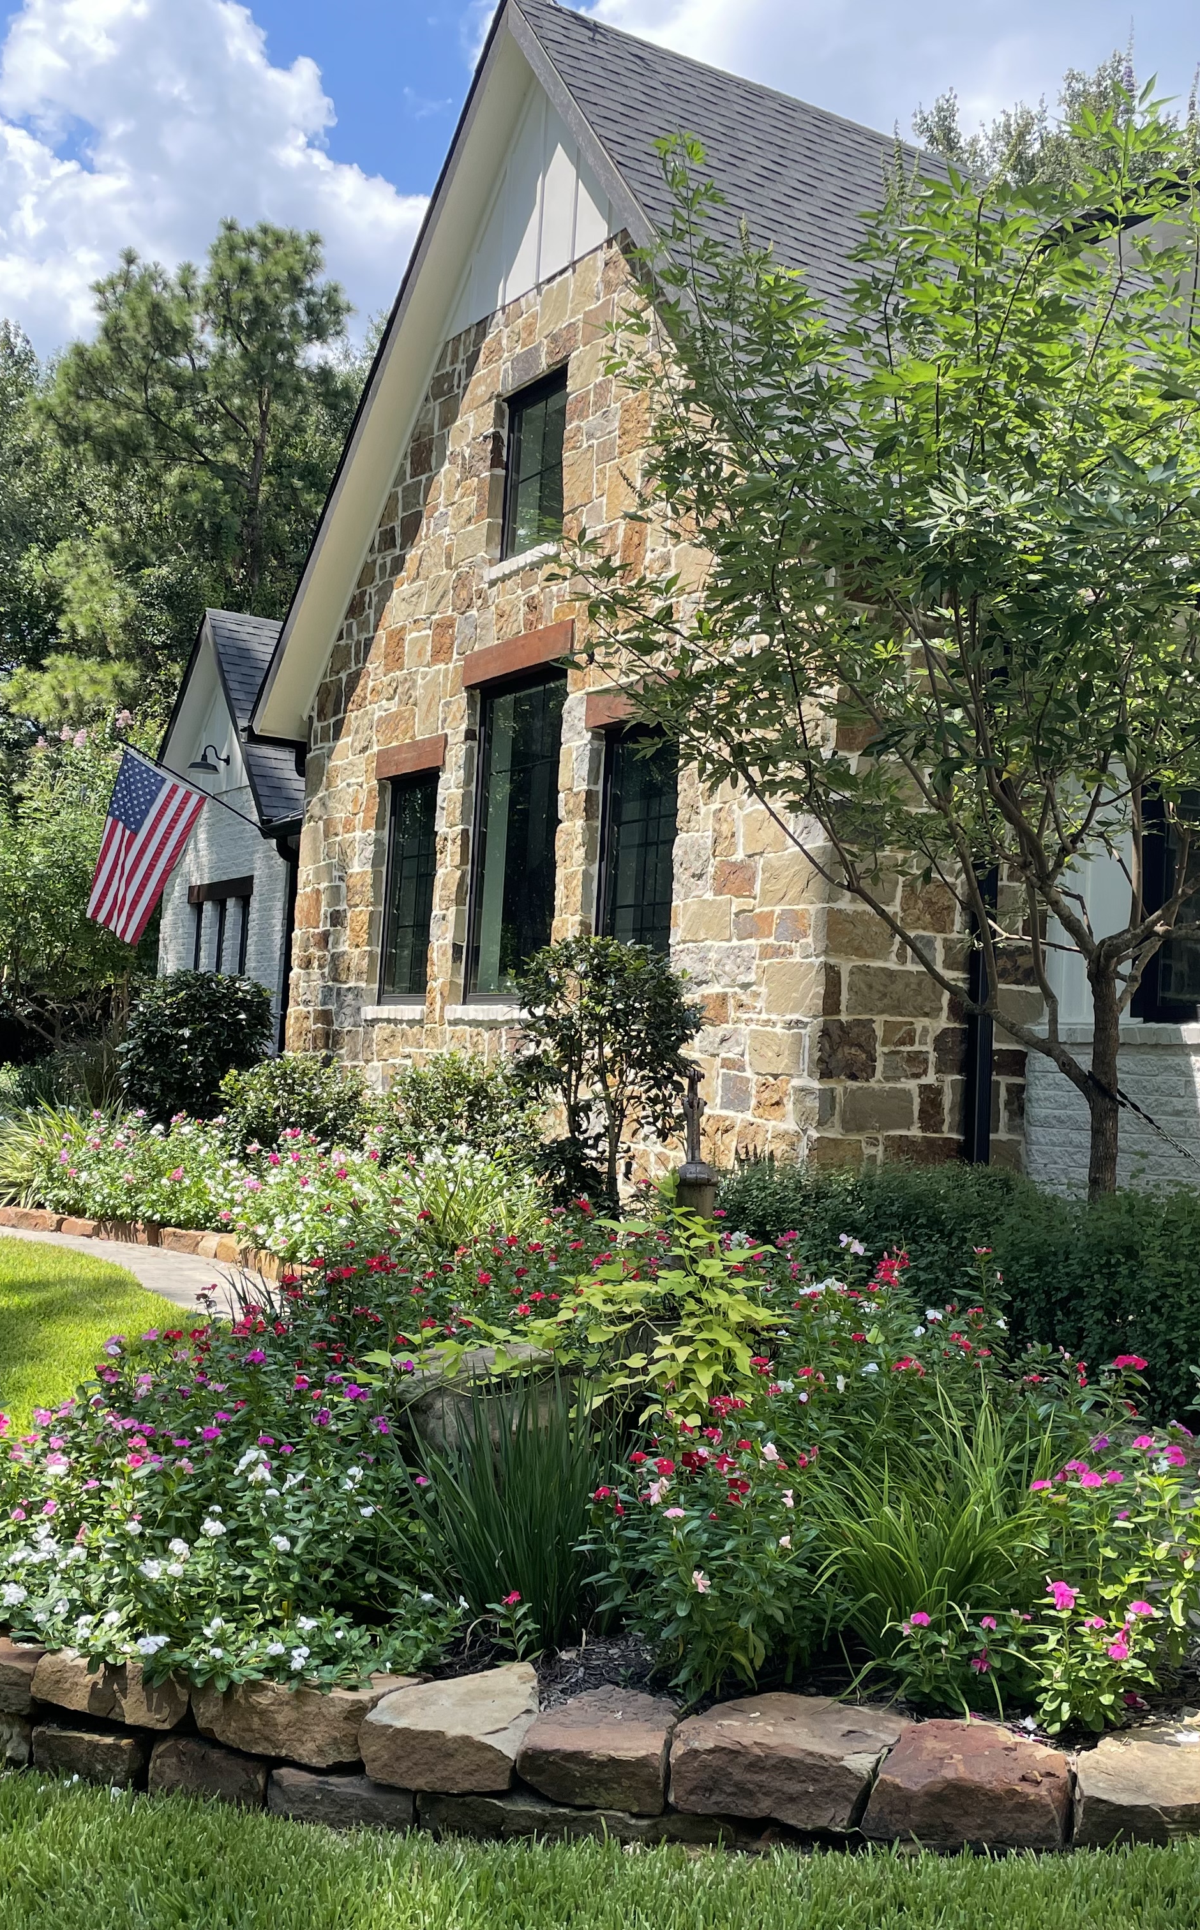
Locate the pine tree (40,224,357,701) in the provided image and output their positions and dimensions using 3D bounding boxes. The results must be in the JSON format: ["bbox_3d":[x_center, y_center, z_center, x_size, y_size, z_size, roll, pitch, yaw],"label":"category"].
[{"bbox_3d":[-6.433,-4.617,31.000,6.200,14.478,6.000,3,-4,0],"label":"pine tree"}]

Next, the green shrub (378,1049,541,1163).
[{"bbox_3d":[-0.673,0.839,9.250,0.800,0.860,0.820,5,-4,-32],"label":"green shrub"}]

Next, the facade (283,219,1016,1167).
[{"bbox_3d":[-0.015,-1.215,10.956,1.150,5.125,5.656,5,-4,-32],"label":"facade"}]

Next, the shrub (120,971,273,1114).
[{"bbox_3d":[-2.710,0.715,12.900,1.000,1.300,1.020,5,-4,-32],"label":"shrub"}]

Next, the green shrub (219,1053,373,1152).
[{"bbox_3d":[-1.718,0.908,10.900,0.820,0.800,0.860,5,-4,-32],"label":"green shrub"}]

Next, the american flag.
[{"bbox_3d":[-4.058,-1.071,17.300,1.050,1.650,0.250,5,-4,-32],"label":"american flag"}]

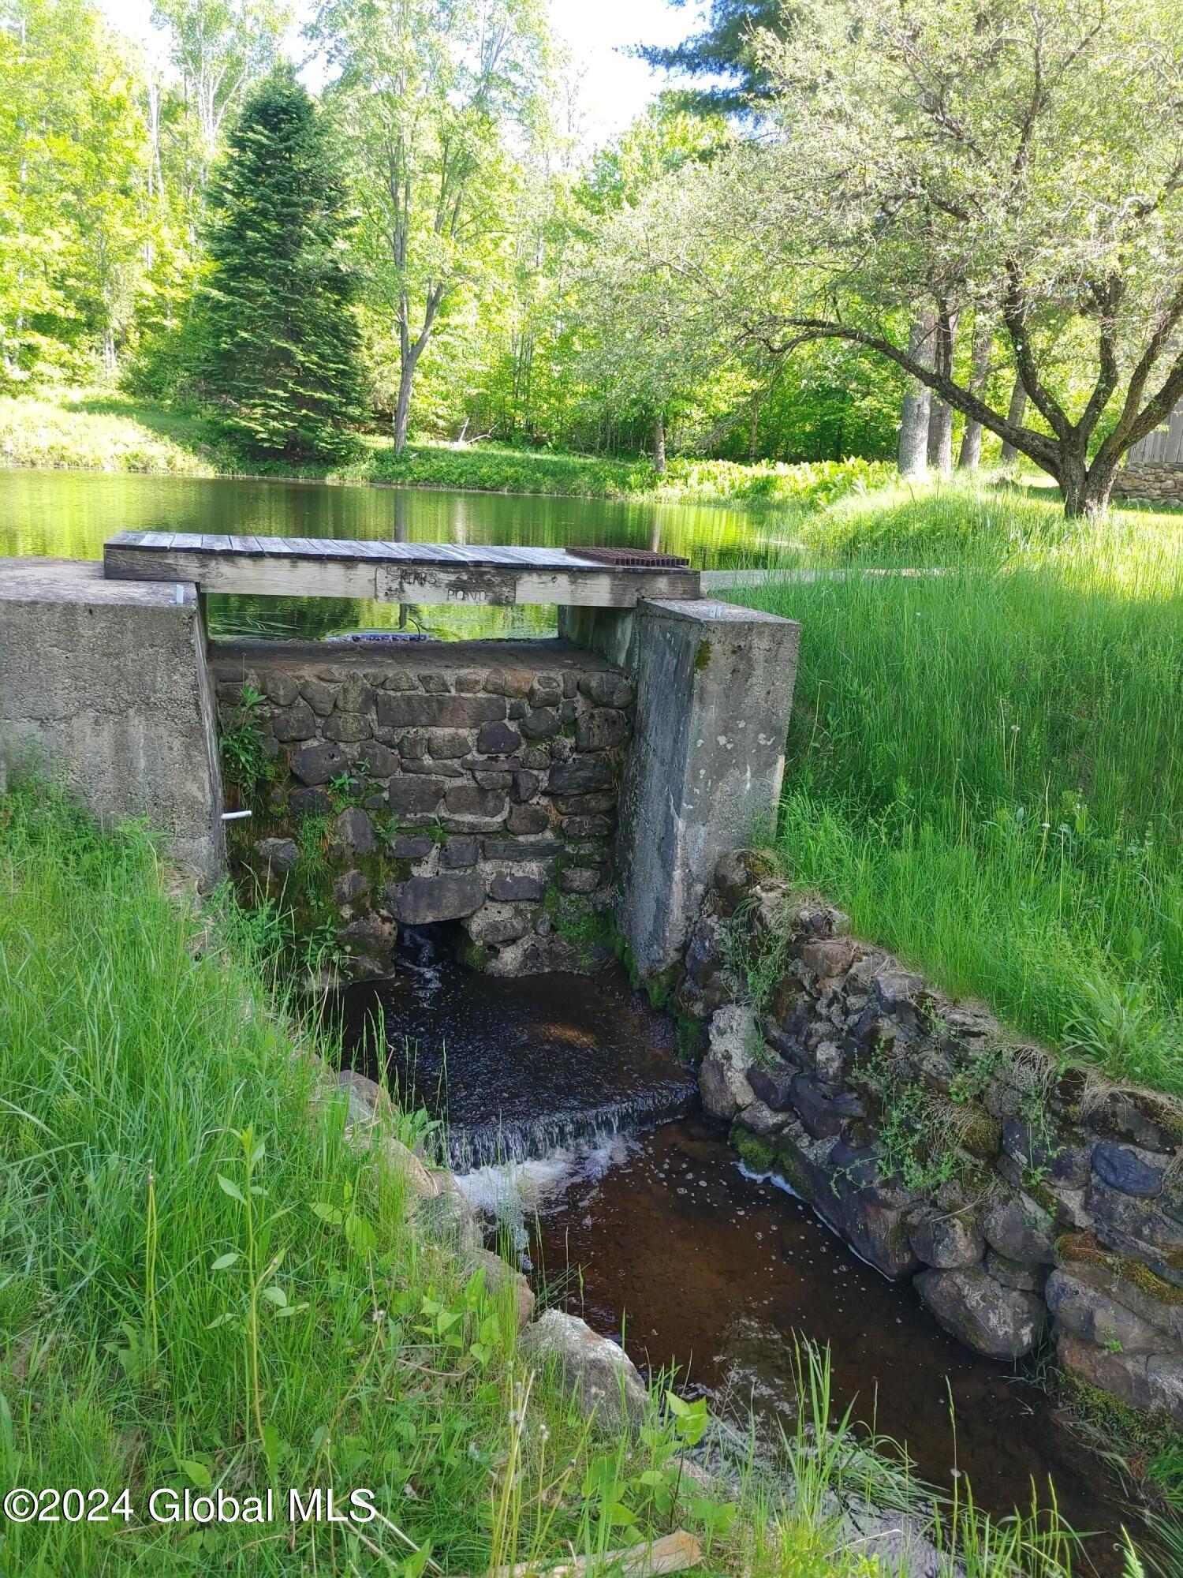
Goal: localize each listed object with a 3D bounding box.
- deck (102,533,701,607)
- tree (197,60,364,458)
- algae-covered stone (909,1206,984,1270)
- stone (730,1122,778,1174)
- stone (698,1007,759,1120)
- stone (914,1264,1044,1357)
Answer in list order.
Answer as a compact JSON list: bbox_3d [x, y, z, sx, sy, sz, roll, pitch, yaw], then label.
[{"bbox_3d":[-1.036,-1.242,6.695,3.080,0.230,1.180,-1,16,-18],"label":"deck"},{"bbox_3d":[-11.298,-19.244,44.092,6.145,13.447,6.145,0,15,-14],"label":"tree"},{"bbox_3d":[1.389,1.750,4.629,0.230,0.200,0.270,-7,18,-35],"label":"algae-covered stone"},{"bbox_3d":[0.739,1.630,5.359,0.200,0.220,0.210,-7,18,-35],"label":"stone"},{"bbox_3d":[0.666,1.323,5.742,0.260,0.530,0.260,-7,18,-35],"label":"stone"},{"bbox_3d":[1.471,1.969,4.469,0.320,0.260,0.430,-7,18,-35],"label":"stone"}]

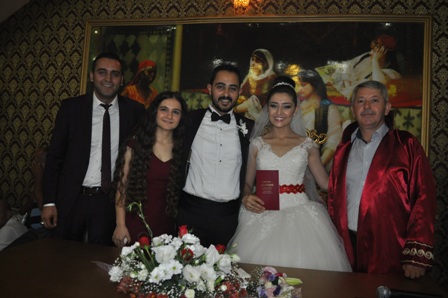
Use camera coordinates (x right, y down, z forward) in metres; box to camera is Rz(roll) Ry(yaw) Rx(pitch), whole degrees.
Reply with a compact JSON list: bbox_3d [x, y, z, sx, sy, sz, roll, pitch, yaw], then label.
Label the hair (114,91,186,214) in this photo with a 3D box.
[{"bbox_3d":[-0.381,0.019,1.790,0.360,0.640,0.280,4,-3,-7],"label":"hair"}]

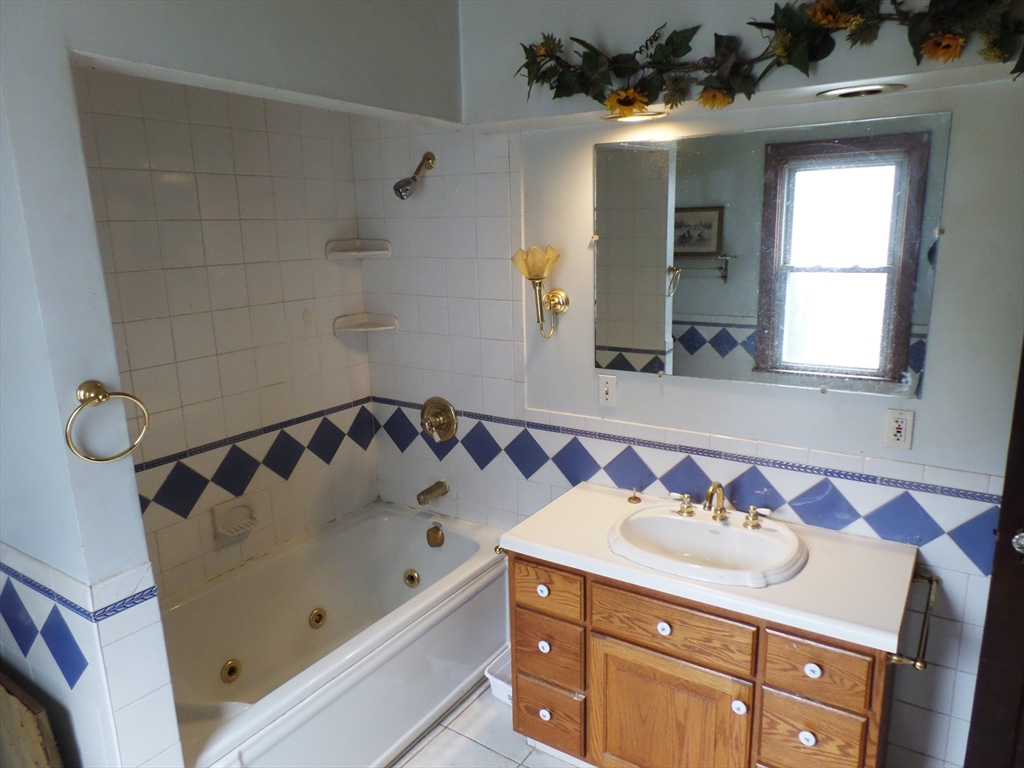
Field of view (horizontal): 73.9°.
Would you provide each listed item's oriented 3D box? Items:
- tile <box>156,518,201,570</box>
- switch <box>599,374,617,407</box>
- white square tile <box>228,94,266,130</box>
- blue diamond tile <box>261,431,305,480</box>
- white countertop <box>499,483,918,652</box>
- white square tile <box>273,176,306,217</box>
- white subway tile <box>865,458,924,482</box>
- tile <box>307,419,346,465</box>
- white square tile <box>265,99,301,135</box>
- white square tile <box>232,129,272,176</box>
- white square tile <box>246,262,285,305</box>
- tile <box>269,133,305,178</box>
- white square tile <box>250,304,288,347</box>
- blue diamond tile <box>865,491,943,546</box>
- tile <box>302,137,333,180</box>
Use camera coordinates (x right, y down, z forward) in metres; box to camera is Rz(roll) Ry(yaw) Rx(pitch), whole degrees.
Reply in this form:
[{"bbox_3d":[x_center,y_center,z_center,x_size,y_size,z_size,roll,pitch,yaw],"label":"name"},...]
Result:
[{"bbox_3d":[-1.179,0.567,2.415,0.013,0.153,0.152,8,16,33],"label":"tile"},{"bbox_3d":[0.342,0.028,2.439,0.070,0.114,0.012,7,16,31],"label":"switch"},{"bbox_3d":[-0.943,-0.977,2.420,0.010,0.141,0.151,8,16,33],"label":"white square tile"},{"bbox_3d":[-0.911,0.285,2.723,0.010,0.216,0.216,7,15,32],"label":"blue diamond tile"},{"bbox_3d":[0.577,0.495,2.071,1.088,0.043,0.536,7,15,32],"label":"white countertop"},{"bbox_3d":[-0.853,-0.711,2.615,0.010,0.150,0.150,8,16,33],"label":"white square tile"},{"bbox_3d":[1.112,0.247,1.982,0.153,0.047,0.010,7,15,32],"label":"white subway tile"},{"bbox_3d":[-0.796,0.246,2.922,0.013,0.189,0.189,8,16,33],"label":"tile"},{"bbox_3d":[-0.860,-0.996,2.553,0.010,0.115,0.151,7,15,32],"label":"white square tile"},{"bbox_3d":[-0.941,-0.832,2.454,0.010,0.150,0.150,8,16,33],"label":"white square tile"},{"bbox_3d":[-0.932,-0.377,2.563,0.010,0.150,0.150,8,16,33],"label":"white square tile"},{"bbox_3d":[-0.856,-0.863,2.579,0.010,0.150,0.150,8,16,33],"label":"tile"},{"bbox_3d":[-0.935,-0.228,2.613,0.013,0.153,0.152,8,16,33],"label":"white square tile"},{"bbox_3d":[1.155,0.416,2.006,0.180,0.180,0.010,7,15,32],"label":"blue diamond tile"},{"bbox_3d":[-0.769,-0.893,2.699,0.010,0.155,0.151,8,16,33],"label":"tile"}]

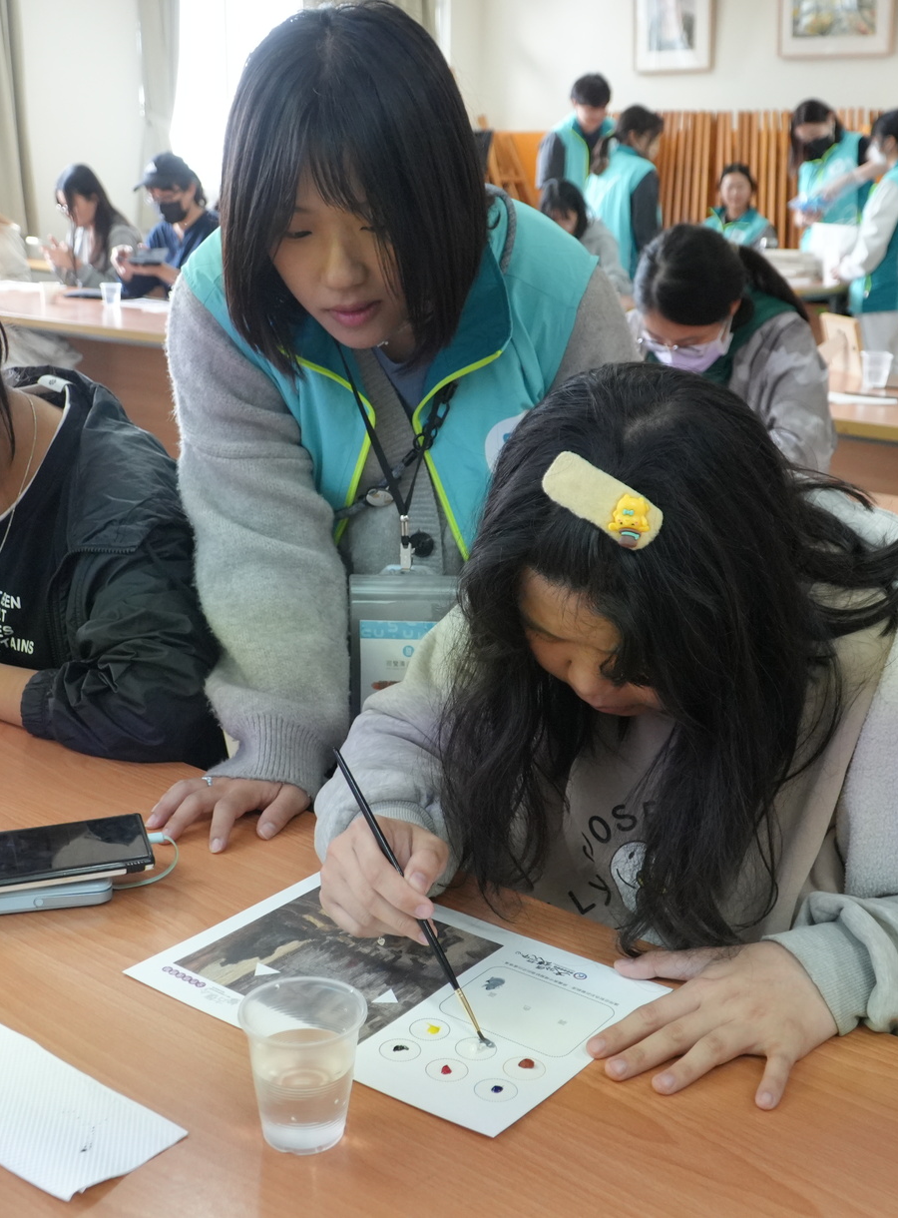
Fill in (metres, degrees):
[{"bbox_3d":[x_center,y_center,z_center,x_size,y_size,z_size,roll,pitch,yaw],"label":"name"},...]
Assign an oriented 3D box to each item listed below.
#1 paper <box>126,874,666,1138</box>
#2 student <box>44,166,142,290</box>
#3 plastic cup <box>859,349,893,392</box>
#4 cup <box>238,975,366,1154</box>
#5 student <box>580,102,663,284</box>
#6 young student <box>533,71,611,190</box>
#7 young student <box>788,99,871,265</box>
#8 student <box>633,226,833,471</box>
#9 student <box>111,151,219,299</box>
[{"bbox_3d":[-0.034,0.249,0.920,0.295,0.003,0.205,13,22,34],"label":"paper"},{"bbox_3d":[-1.375,-1.116,5.440,0.660,1.230,0.460,-16,24,-41],"label":"student"},{"bbox_3d":[1.078,-0.600,3.450,0.073,0.079,0.073,0,17,0],"label":"plastic cup"},{"bbox_3d":[-0.081,0.257,0.763,0.070,0.076,0.070,1,18,0],"label":"cup"},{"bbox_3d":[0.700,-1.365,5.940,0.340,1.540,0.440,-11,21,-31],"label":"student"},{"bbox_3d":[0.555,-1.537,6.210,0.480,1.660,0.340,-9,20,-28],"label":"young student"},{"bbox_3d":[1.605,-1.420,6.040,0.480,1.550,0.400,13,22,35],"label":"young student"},{"bbox_3d":[0.524,-0.144,2.641,0.470,1.180,0.680,14,22,35],"label":"student"},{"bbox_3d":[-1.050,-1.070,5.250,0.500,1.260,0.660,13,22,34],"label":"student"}]

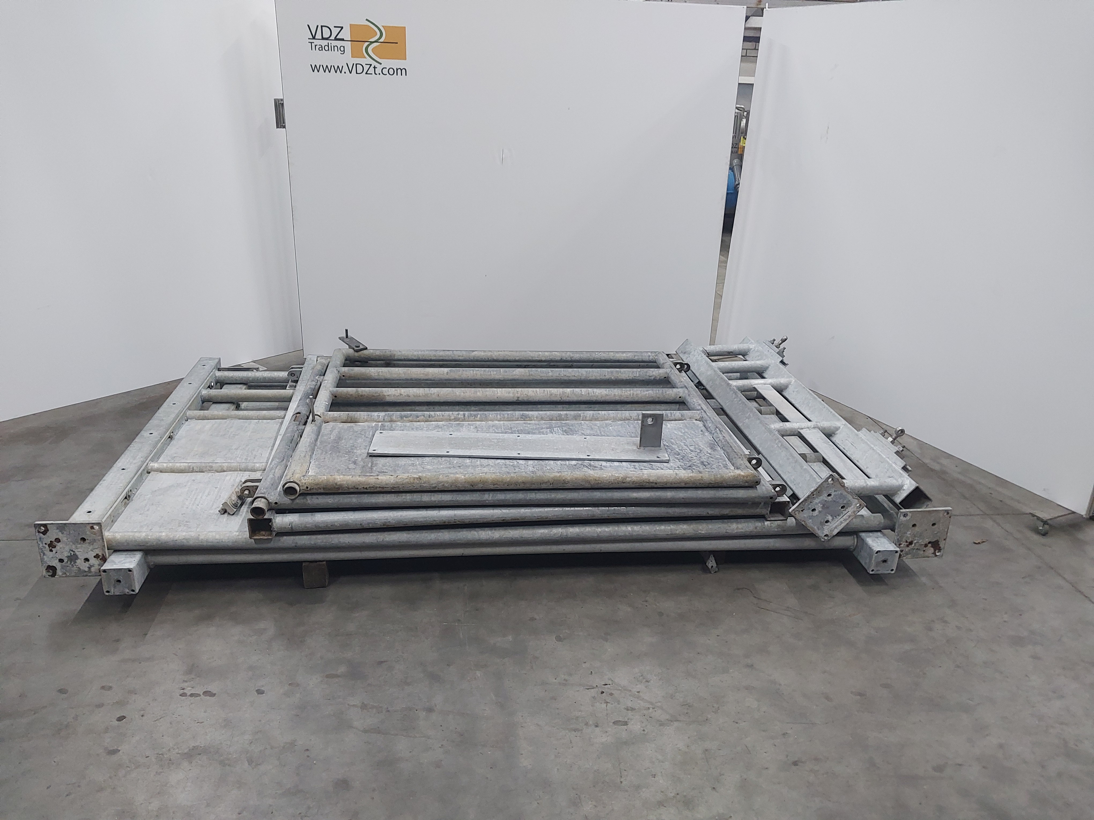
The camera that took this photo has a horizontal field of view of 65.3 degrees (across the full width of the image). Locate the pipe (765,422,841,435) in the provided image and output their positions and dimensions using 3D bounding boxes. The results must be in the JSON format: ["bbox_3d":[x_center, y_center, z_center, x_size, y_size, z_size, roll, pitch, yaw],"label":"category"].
[{"bbox_3d":[1.099,0.080,3.625,0.321,0.056,0.056,0,22,-8],"label":"pipe"}]

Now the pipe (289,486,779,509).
[{"bbox_3d":[-0.042,0.294,2.844,1.675,0.058,0.058,0,22,-7],"label":"pipe"}]

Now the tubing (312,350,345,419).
[{"bbox_3d":[-0.911,-0.117,3.602,0.058,0.058,0.787,0,22,-7],"label":"tubing"}]

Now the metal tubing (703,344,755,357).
[{"bbox_3d":[0.952,-0.310,4.440,0.265,0.055,0.055,-3,22,-8],"label":"metal tubing"}]

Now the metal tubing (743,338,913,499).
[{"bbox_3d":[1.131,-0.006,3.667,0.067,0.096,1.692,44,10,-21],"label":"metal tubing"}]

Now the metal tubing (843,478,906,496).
[{"bbox_3d":[1.138,0.273,2.995,0.259,0.057,0.057,-1,22,-8],"label":"metal tubing"}]

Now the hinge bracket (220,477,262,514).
[{"bbox_3d":[-1.027,0.288,2.864,0.125,0.095,0.100,0,22,-7],"label":"hinge bracket"}]

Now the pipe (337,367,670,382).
[{"bbox_3d":[-0.177,-0.161,3.883,1.517,0.057,0.057,0,22,-8],"label":"pipe"}]

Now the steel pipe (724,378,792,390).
[{"bbox_3d":[1.027,-0.123,4.130,0.329,0.056,0.056,-1,22,-10],"label":"steel pipe"}]

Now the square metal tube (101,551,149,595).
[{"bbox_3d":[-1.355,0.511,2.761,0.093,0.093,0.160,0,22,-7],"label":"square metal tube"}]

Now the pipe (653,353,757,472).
[{"bbox_3d":[0.627,-0.017,3.541,0.058,0.058,1.320,0,22,-7],"label":"pipe"}]

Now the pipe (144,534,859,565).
[{"bbox_3d":[-0.093,0.480,2.939,2.429,0.048,0.048,0,21,-7],"label":"pipe"}]

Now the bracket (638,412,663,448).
[{"bbox_3d":[0.381,0.072,3.098,0.079,0.125,0.034,2,22,-1],"label":"bracket"}]

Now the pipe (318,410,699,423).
[{"bbox_3d":[-0.123,0.027,3.415,1.544,0.042,0.042,0,22,-8],"label":"pipe"}]

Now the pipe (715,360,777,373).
[{"bbox_3d":[0.973,-0.207,4.184,0.295,0.055,0.055,-3,22,-9],"label":"pipe"}]

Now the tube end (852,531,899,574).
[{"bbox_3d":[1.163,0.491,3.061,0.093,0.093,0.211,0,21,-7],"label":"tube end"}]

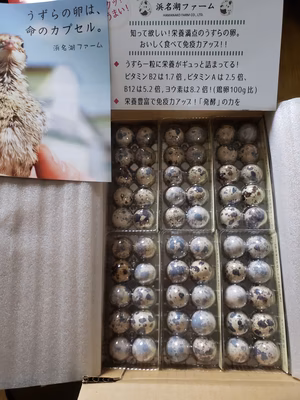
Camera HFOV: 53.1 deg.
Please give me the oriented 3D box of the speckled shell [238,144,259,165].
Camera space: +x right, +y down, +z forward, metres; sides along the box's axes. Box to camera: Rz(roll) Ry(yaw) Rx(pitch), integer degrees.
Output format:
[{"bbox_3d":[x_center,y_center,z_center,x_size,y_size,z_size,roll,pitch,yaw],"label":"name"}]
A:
[{"bbox_3d":[0.129,-0.060,0.390,0.025,0.032,0.025,-1,75,3],"label":"speckled shell"}]

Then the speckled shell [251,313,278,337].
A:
[{"bbox_3d":[0.128,0.141,0.339,0.026,0.032,0.026,-1,75,4],"label":"speckled shell"}]

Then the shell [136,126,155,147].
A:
[{"bbox_3d":[-0.006,-0.086,0.406,0.025,0.032,0.025,-1,75,3],"label":"shell"}]

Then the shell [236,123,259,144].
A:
[{"bbox_3d":[0.130,-0.088,0.398,0.025,0.032,0.025,-1,74,5],"label":"shell"}]

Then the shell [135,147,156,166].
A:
[{"bbox_3d":[-0.006,-0.057,0.390,0.025,0.032,0.025,-1,75,3],"label":"shell"}]

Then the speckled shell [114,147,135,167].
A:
[{"bbox_3d":[-0.035,-0.059,0.400,0.026,0.032,0.026,-1,75,3],"label":"speckled shell"}]

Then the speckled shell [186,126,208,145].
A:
[{"bbox_3d":[0.062,-0.087,0.402,0.026,0.032,0.026,-1,75,3],"label":"speckled shell"}]

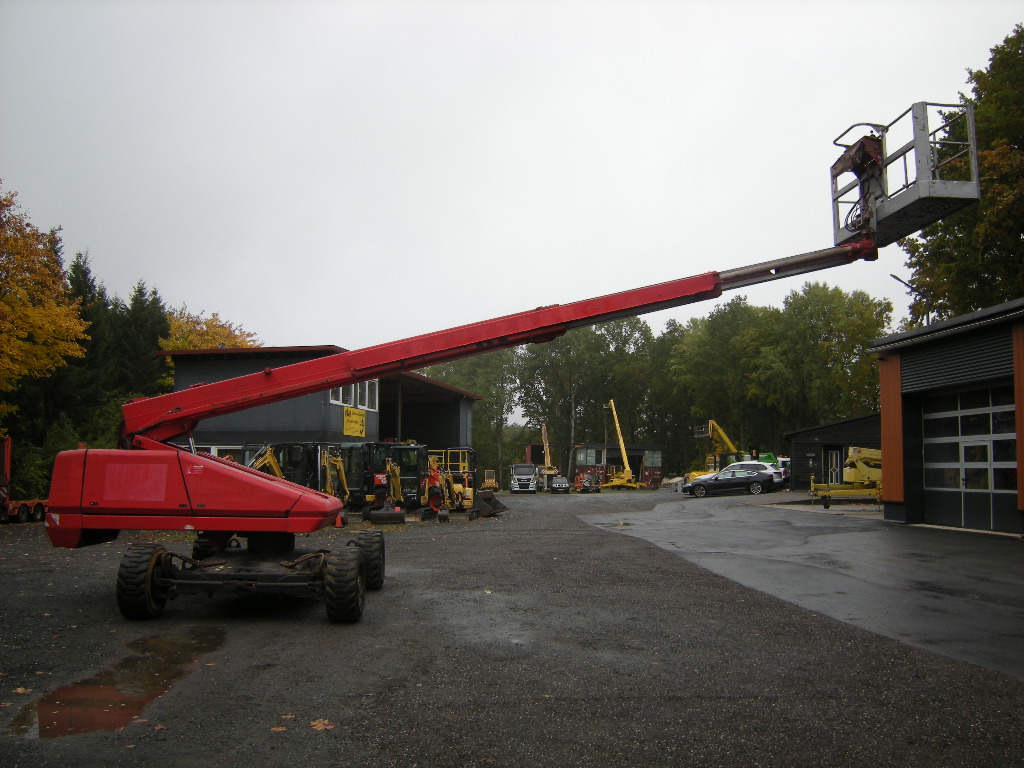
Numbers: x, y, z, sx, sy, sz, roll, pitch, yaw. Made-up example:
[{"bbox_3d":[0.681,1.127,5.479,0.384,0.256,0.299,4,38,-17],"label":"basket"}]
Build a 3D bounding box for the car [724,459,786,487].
[{"bbox_3d":[13.450,5.450,49.200,4.720,1.560,1.880,-4,-7,14],"label":"car"}]

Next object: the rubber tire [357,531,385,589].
[{"bbox_3d":[-1.953,2.448,11.510,0.310,0.810,0.810,0,-6,-4],"label":"rubber tire"}]

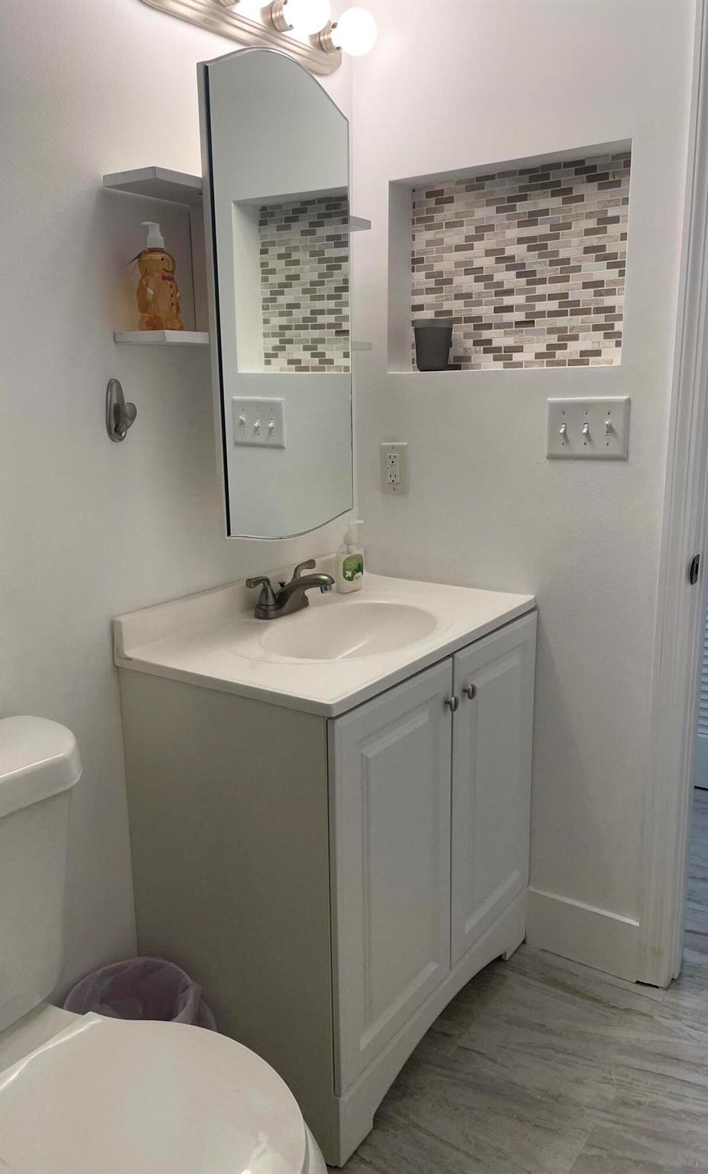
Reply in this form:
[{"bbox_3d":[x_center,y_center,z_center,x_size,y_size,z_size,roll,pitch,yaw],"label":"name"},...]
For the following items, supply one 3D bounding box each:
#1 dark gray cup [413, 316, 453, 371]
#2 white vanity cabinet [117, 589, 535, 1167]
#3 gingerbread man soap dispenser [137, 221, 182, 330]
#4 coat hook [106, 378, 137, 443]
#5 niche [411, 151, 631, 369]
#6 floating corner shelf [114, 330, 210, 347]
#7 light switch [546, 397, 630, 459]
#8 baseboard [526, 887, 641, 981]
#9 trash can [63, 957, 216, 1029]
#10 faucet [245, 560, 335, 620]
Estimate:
[{"bbox_3d":[0.178,-0.549,1.995,0.091,0.119,0.091,-1,13,0],"label":"dark gray cup"},{"bbox_3d":[-0.006,0.481,1.845,0.481,0.861,0.752,8,16,34],"label":"white vanity cabinet"},{"bbox_3d":[-0.329,-0.527,1.498,0.062,0.179,0.088,8,16,34],"label":"gingerbread man soap dispenser"},{"bbox_3d":[-0.394,-0.302,1.511,0.050,0.109,0.045,8,16,34],"label":"coat hook"},{"bbox_3d":[0.327,-0.668,1.861,0.534,0.405,0.103,8,16,34],"label":"niche"},{"bbox_3d":[-0.303,-0.438,1.552,0.122,0.020,0.195,8,16,34],"label":"floating corner shelf"},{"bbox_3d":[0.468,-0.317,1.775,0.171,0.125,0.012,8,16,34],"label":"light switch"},{"bbox_3d":[0.514,0.794,2.018,0.271,0.149,0.014,8,16,34],"label":"baseboard"},{"bbox_3d":[-0.390,0.854,1.573,0.240,0.275,0.240,-1,13,0],"label":"trash can"},{"bbox_3d":[-0.102,0.011,1.812,0.168,0.092,0.230,8,16,34],"label":"faucet"}]

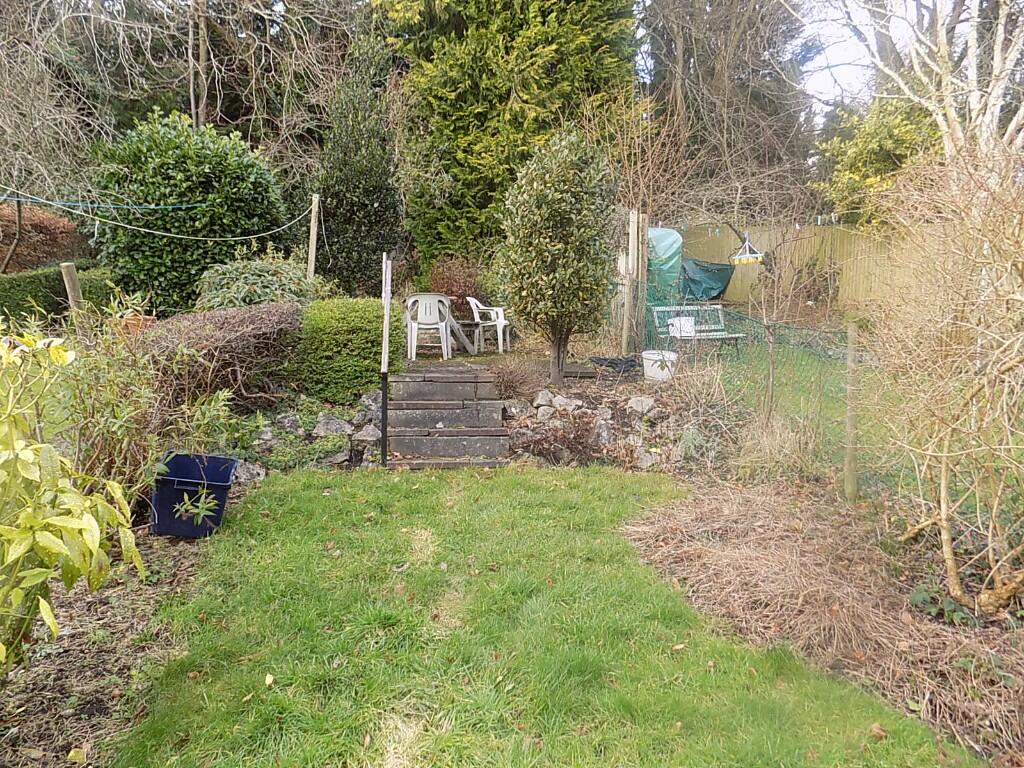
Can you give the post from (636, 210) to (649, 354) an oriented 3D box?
[{"bbox_3d":[1.733,-1.356,9.000,0.110,1.830,0.110,0,5,0],"label":"post"}]

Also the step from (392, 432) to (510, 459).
[{"bbox_3d":[-0.512,0.460,5.479,0.970,0.200,0.310,0,5,-4],"label":"step"}]

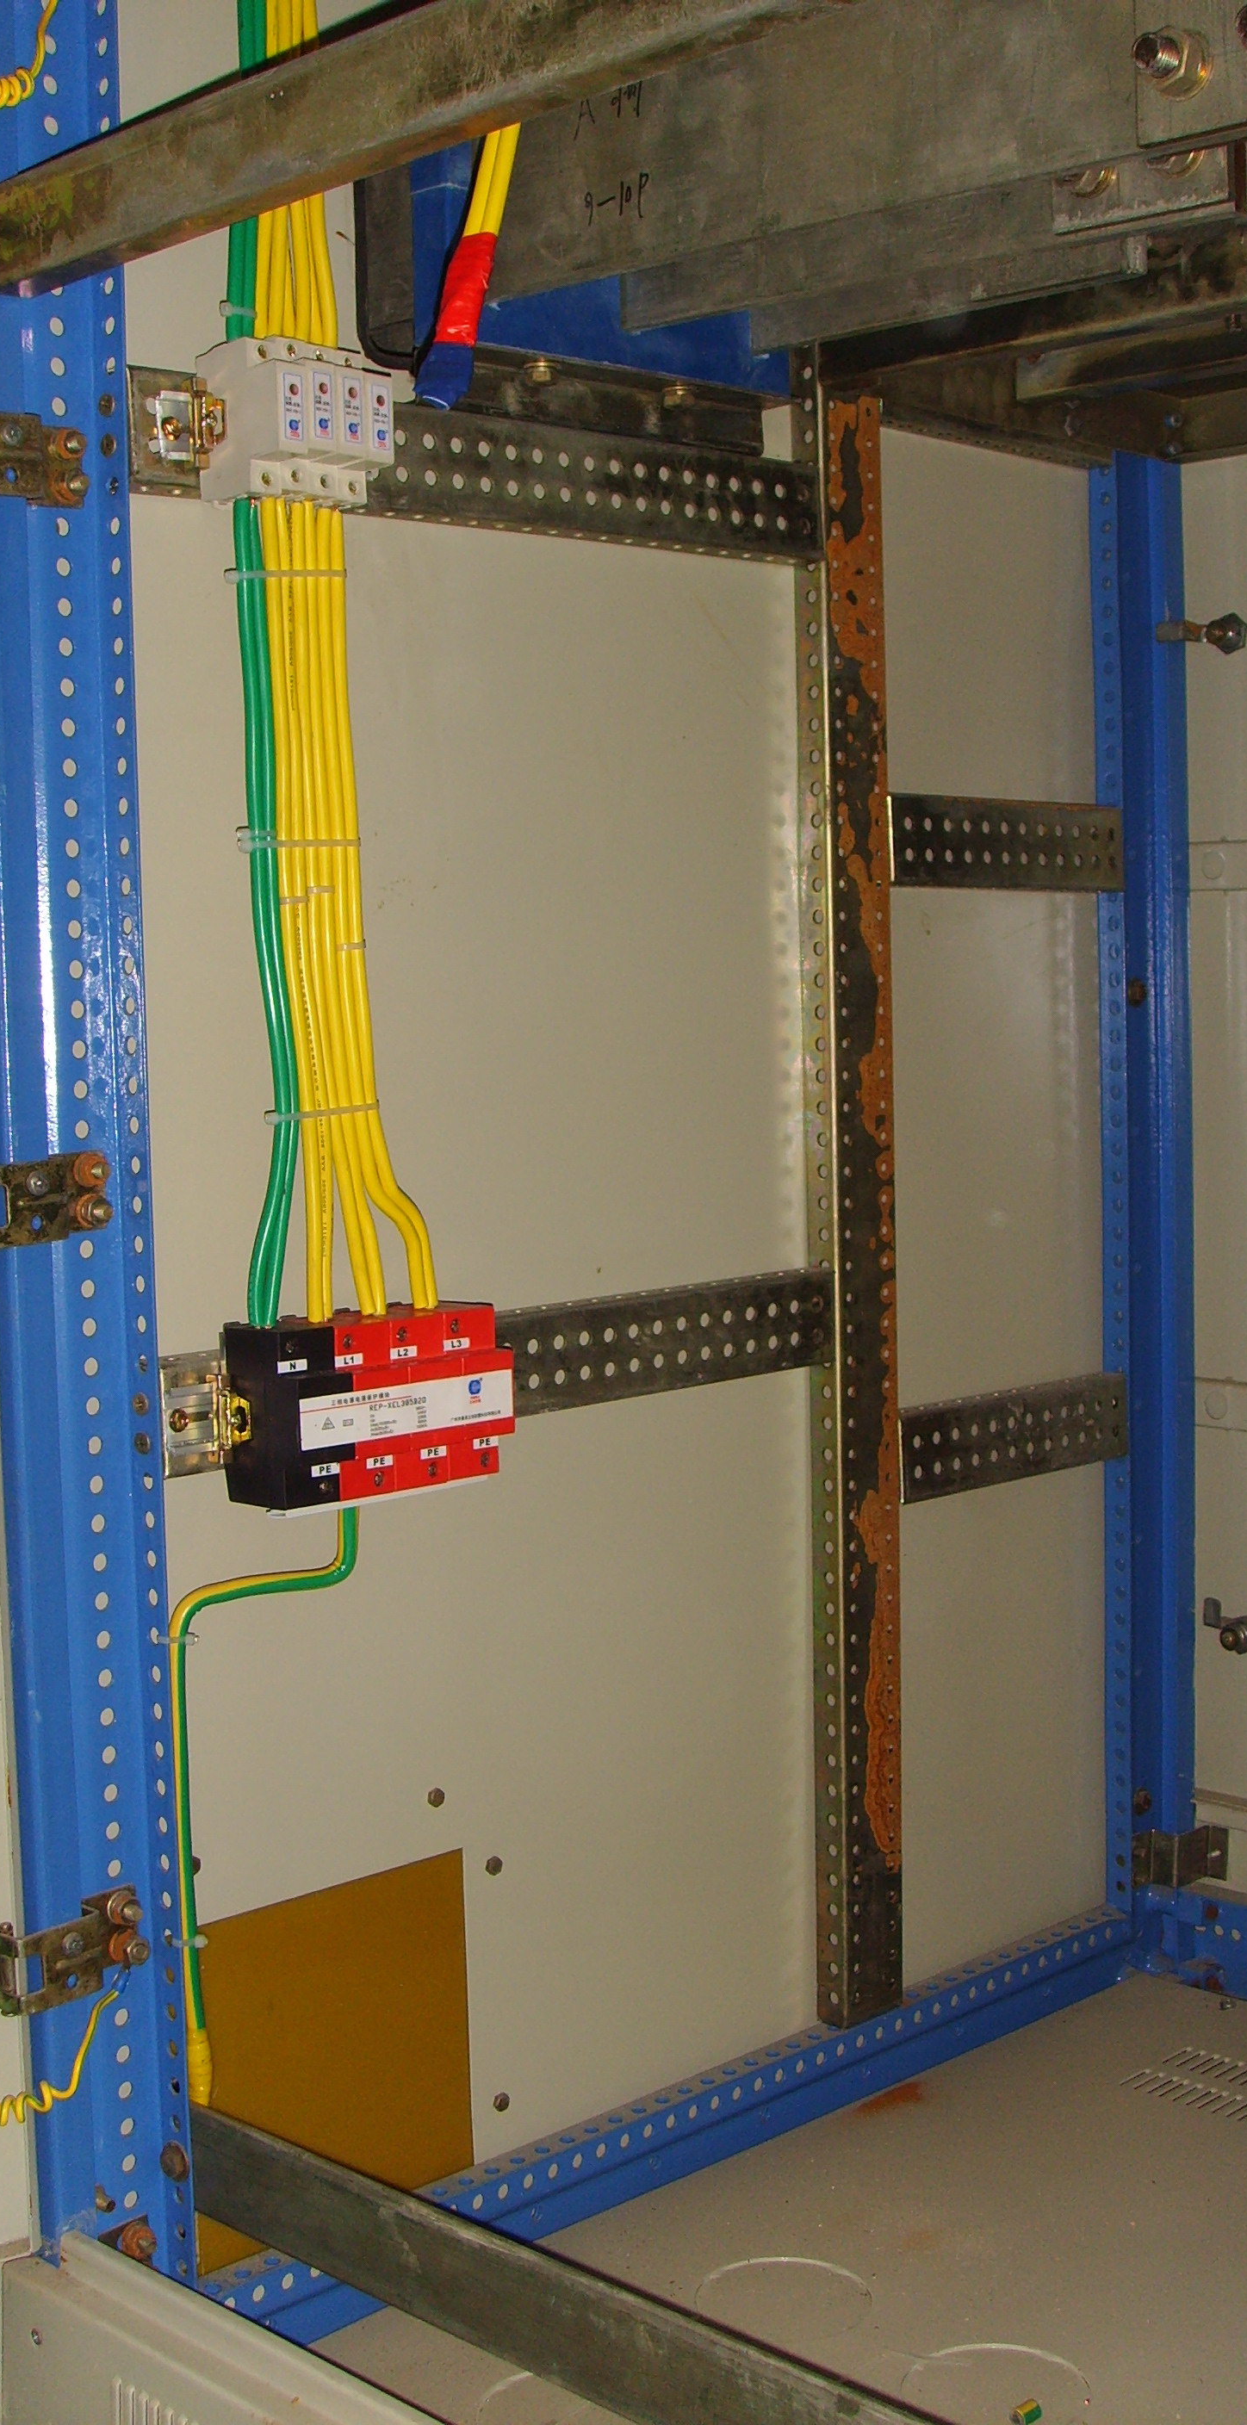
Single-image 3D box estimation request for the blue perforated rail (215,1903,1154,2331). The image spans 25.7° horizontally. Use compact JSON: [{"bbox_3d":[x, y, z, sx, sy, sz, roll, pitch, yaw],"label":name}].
[{"bbox_3d":[0.065,0.569,1.733,0.863,0.053,0.032,-5,6,-44],"label":"blue perforated rail"}]

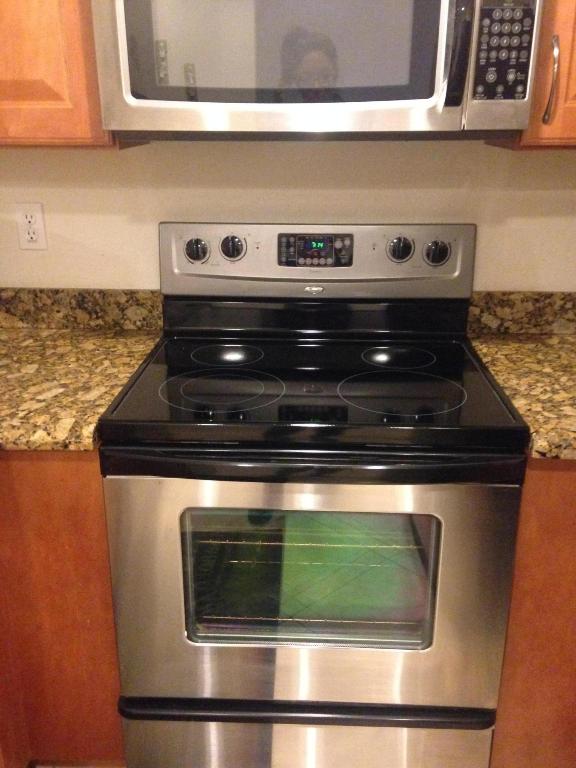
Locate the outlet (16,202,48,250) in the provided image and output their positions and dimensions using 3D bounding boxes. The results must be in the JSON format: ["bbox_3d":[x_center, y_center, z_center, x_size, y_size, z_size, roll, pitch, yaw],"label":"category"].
[{"bbox_3d":[-0.637,-0.392,1.822,0.071,0.115,0.010,1,19,2],"label":"outlet"}]

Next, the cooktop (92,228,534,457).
[{"bbox_3d":[0.056,-0.142,1.548,0.759,0.325,0.633,1,19,2],"label":"cooktop"}]

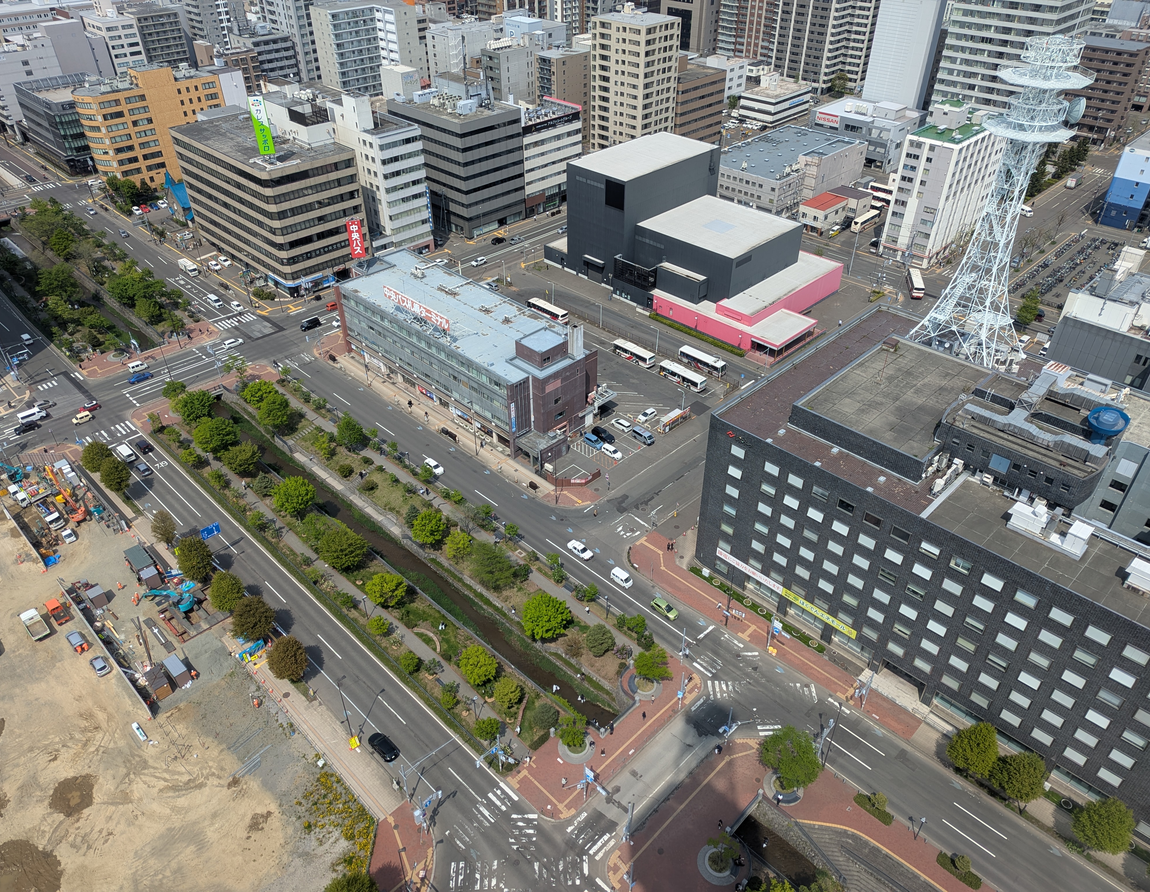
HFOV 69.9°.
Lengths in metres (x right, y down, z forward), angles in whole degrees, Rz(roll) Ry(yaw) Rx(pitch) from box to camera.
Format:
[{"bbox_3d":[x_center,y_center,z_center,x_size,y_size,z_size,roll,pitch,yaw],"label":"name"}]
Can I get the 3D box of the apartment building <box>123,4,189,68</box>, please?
[{"bbox_3d":[-178.950,-168.330,356.220,17.000,35.200,18.000,-30,45,-34],"label":"apartment building"}]

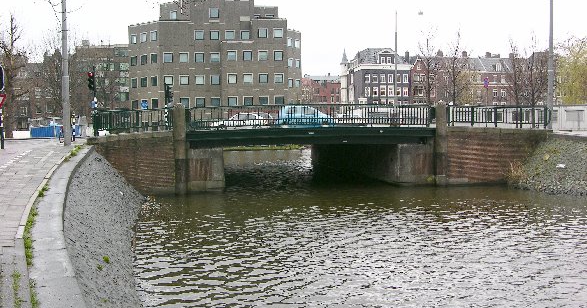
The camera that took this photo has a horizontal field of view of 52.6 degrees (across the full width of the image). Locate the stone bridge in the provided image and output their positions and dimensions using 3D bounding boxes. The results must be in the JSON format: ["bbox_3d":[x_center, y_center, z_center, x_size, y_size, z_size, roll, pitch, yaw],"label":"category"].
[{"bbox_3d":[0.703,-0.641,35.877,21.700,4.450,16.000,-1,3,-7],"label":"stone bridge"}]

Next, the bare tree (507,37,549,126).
[{"bbox_3d":[18.128,-5.481,45.772,3.300,7.100,3.300,-1,3,0],"label":"bare tree"}]

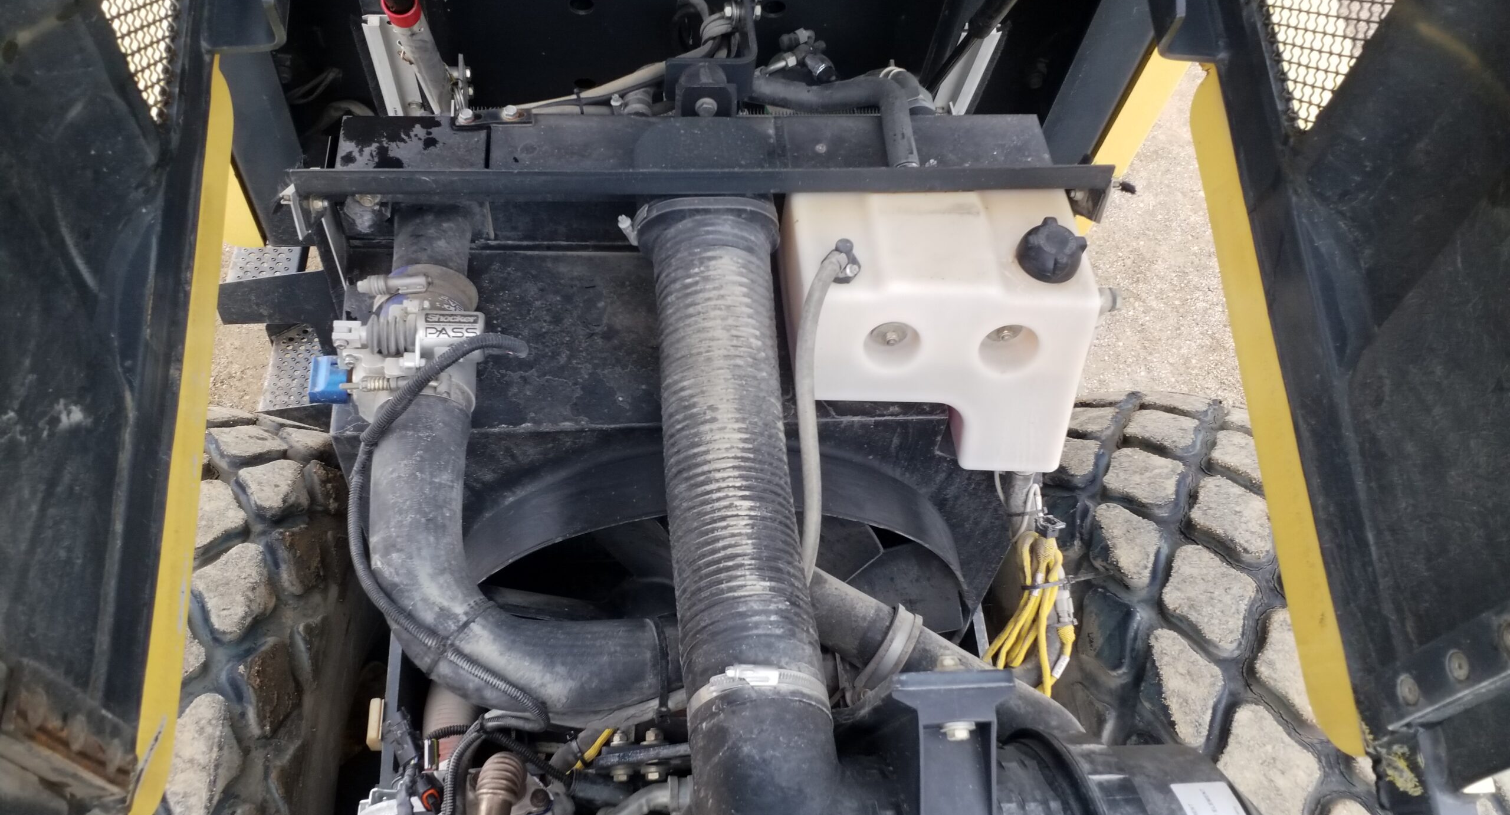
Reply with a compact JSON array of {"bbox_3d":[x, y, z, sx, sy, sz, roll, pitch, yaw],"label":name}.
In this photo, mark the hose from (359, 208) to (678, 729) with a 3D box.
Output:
[{"bbox_3d":[-0.215,0.050,1.180,0.290,0.160,0.530,0,63,0],"label":"hose"}]

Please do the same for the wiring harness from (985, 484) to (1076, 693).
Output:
[{"bbox_3d":[0.322,0.212,1.380,0.100,0.270,0.080,-2,35,2],"label":"wiring harness"}]

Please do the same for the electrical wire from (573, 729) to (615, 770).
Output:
[{"bbox_3d":[-0.173,0.371,1.270,0.012,0.012,0.055,42,102,12],"label":"electrical wire"}]

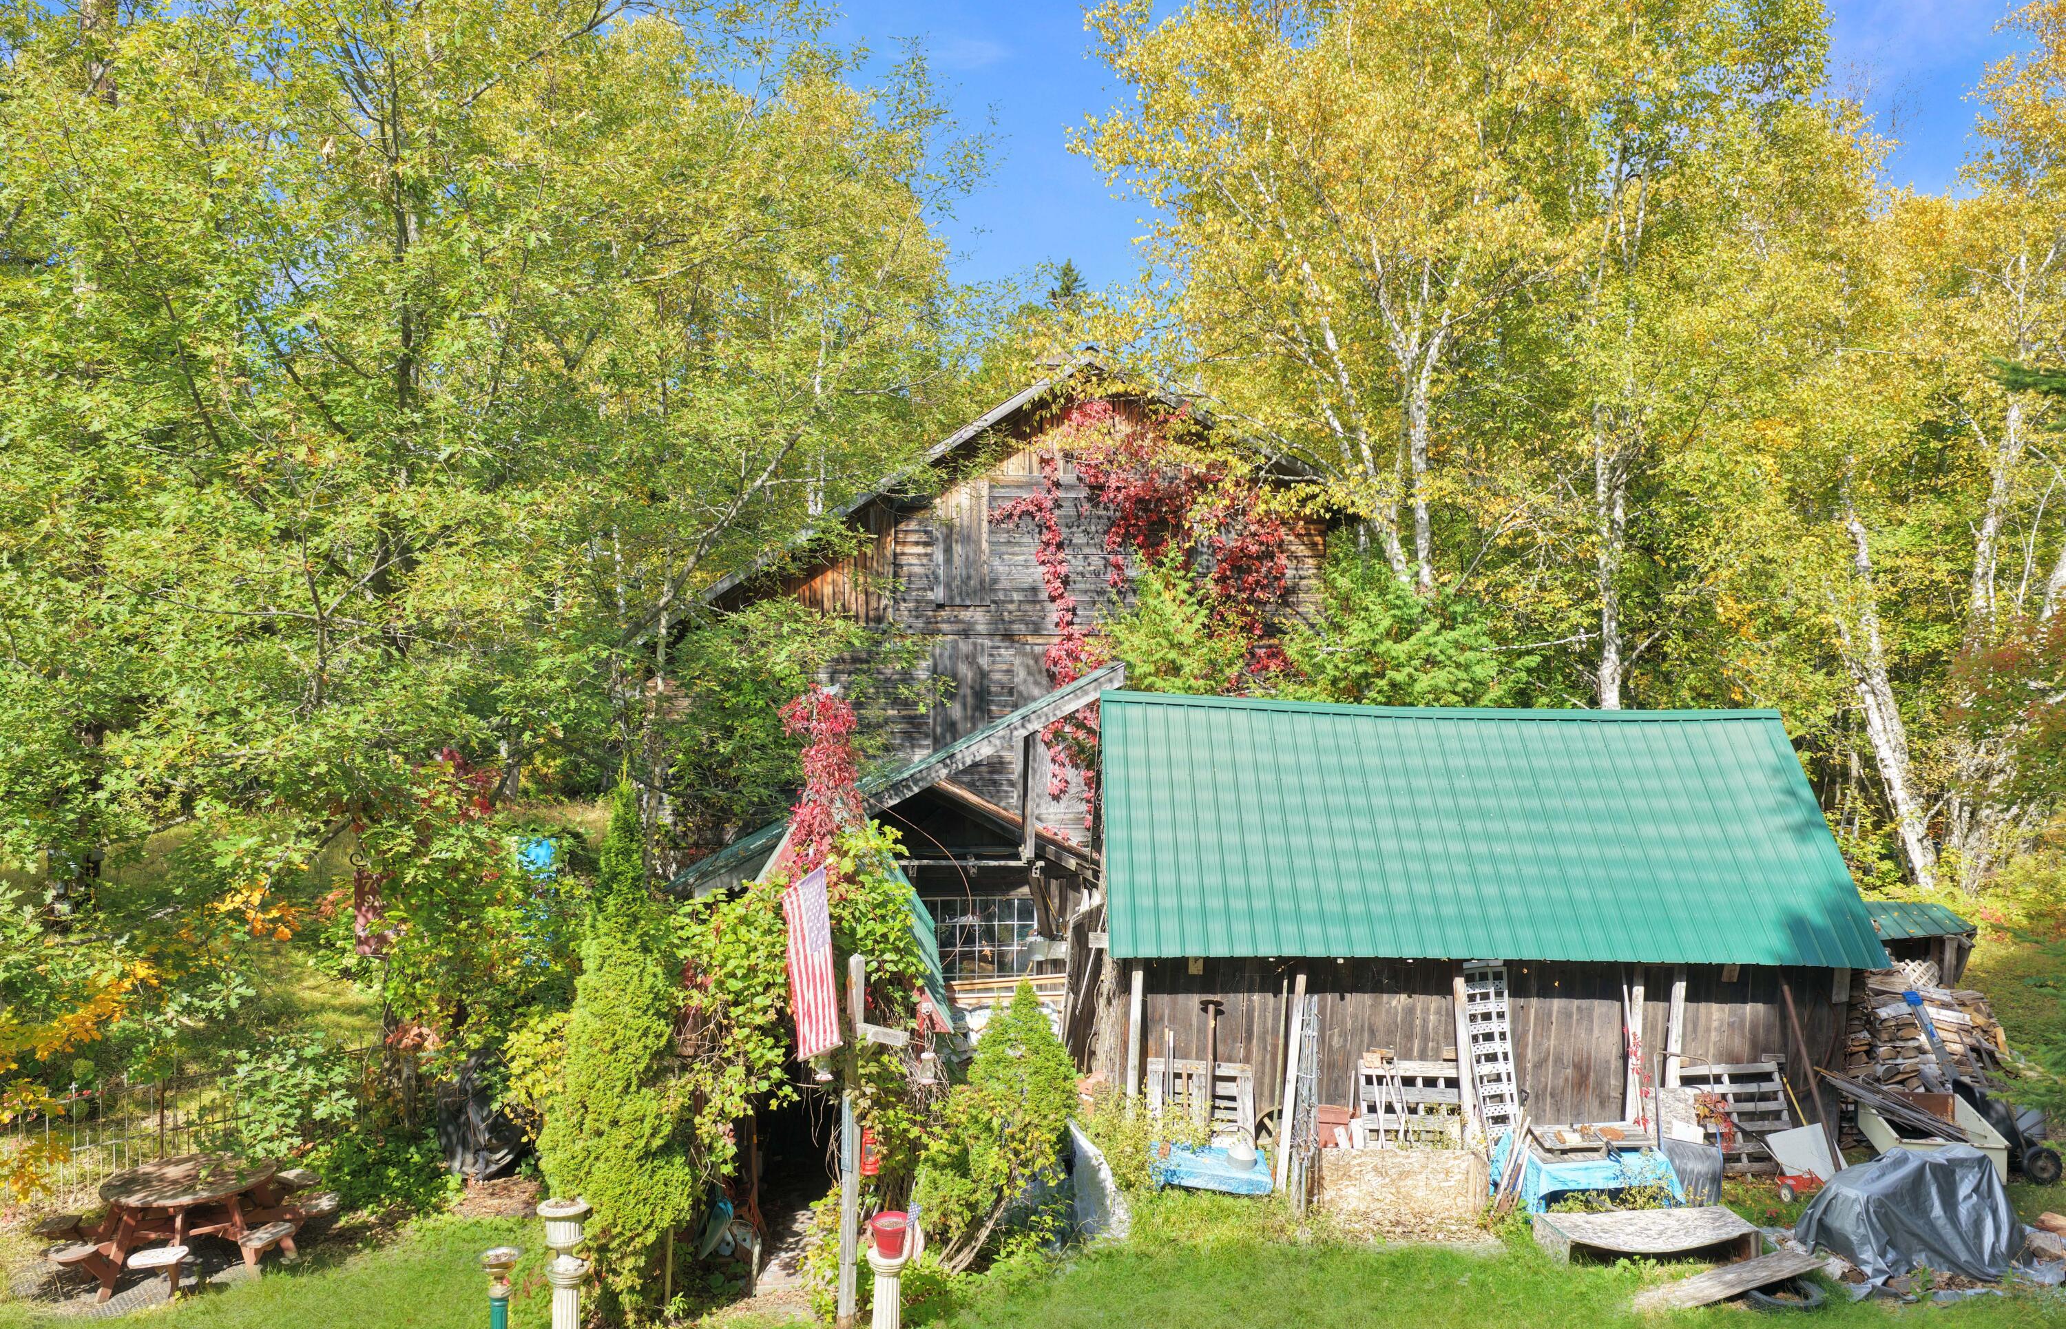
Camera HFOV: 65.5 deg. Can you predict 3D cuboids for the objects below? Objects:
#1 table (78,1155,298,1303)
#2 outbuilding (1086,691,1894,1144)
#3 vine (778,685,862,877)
[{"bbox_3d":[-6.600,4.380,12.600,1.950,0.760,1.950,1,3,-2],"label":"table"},{"bbox_3d":[4.420,2.560,17.850,7.550,4.150,5.200,1,3,-2],"label":"outbuilding"},{"bbox_3d":[-1.684,0.925,12.700,0.650,1.500,0.600,1,3,-2],"label":"vine"}]

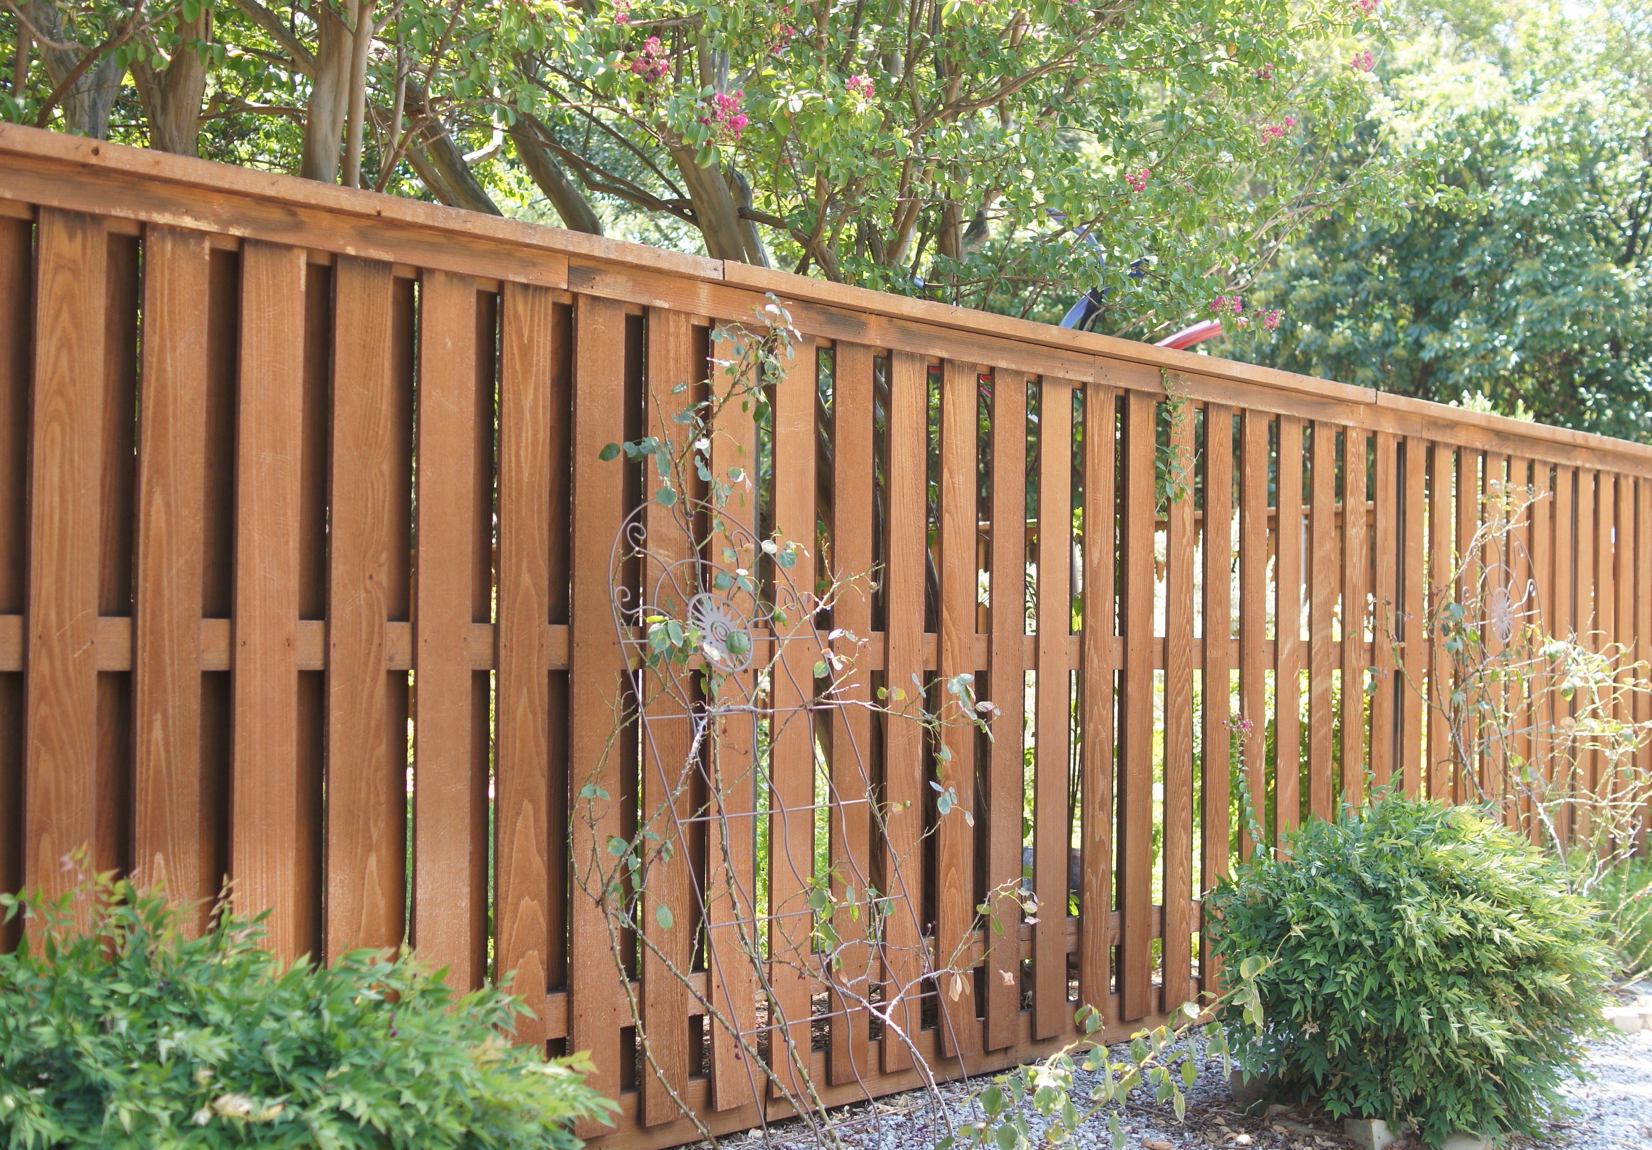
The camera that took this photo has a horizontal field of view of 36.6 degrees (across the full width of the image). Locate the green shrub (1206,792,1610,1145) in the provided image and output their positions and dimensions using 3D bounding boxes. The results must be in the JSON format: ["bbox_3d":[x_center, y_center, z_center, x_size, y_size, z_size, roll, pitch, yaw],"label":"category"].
[{"bbox_3d":[1.370,0.895,5.880,0.950,0.790,0.920,0,-2,13],"label":"green shrub"}]

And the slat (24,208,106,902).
[{"bbox_3d":[-1.270,0.255,4.133,0.018,1.725,0.138,-1,-2,38],"label":"slat"}]

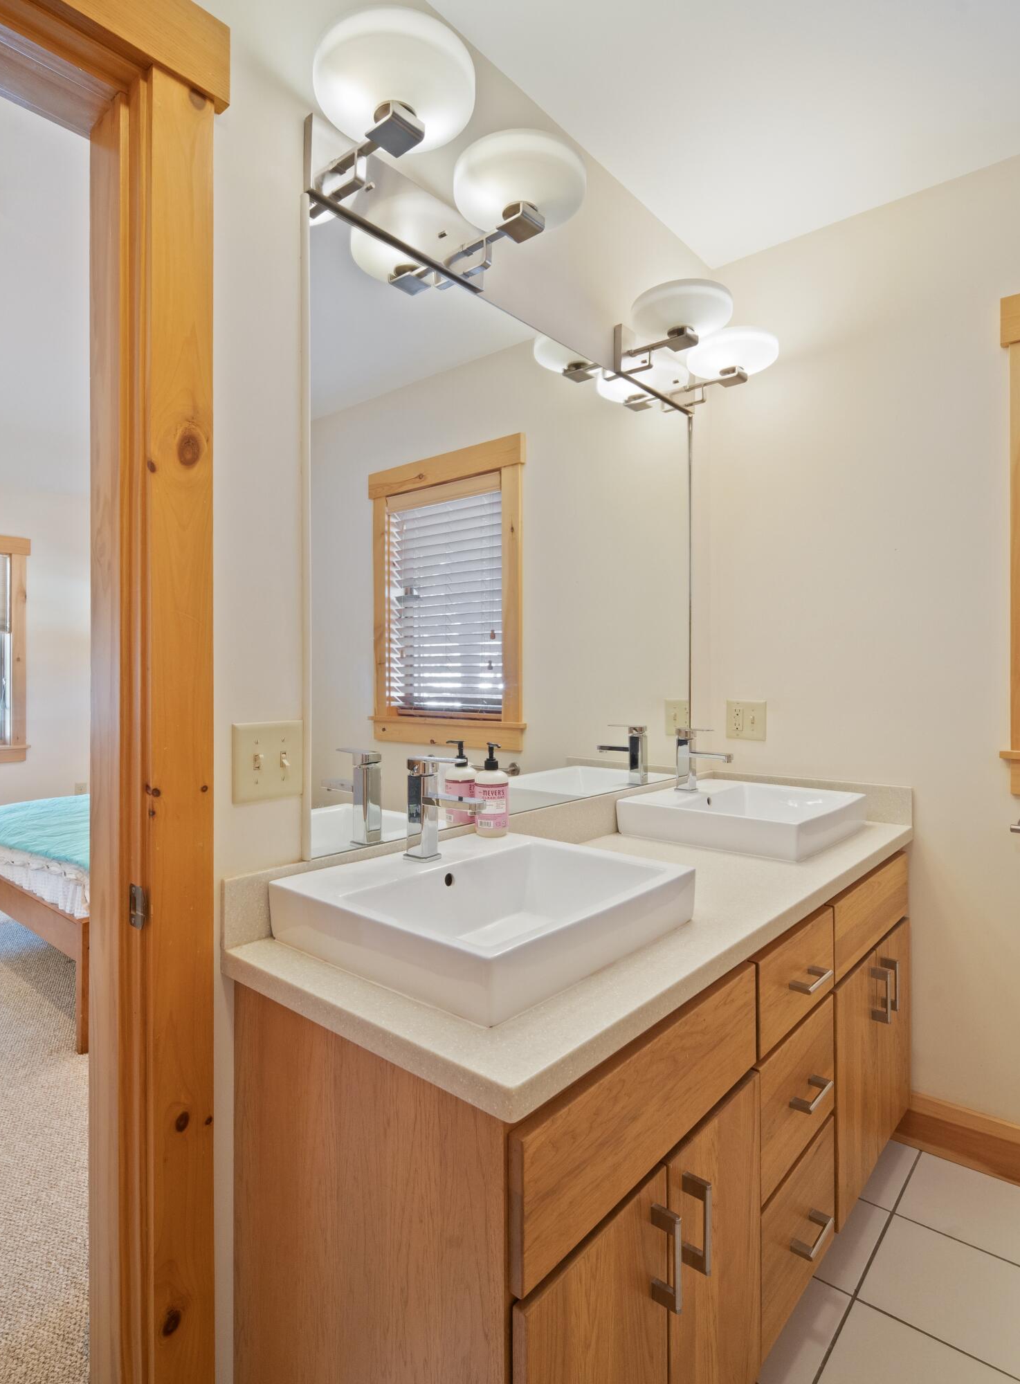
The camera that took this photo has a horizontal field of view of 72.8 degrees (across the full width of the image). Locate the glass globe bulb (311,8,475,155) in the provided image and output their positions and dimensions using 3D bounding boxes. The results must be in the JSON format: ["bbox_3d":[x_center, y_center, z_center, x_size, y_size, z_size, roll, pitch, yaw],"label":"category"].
[{"bbox_3d":[-0.187,-0.971,1.110,0.250,0.120,0.250,0,1,0],"label":"glass globe bulb"}]

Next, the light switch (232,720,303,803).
[{"bbox_3d":[-0.379,0.112,1.085,0.015,0.121,0.120,1,1,41],"label":"light switch"}]

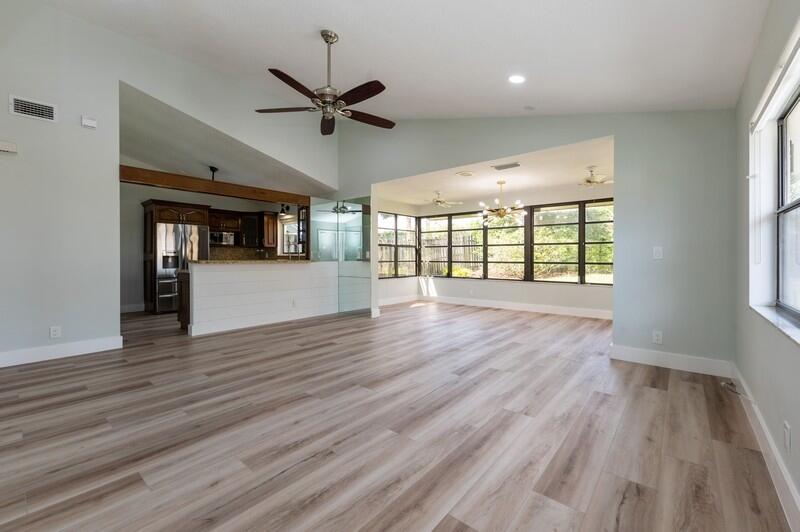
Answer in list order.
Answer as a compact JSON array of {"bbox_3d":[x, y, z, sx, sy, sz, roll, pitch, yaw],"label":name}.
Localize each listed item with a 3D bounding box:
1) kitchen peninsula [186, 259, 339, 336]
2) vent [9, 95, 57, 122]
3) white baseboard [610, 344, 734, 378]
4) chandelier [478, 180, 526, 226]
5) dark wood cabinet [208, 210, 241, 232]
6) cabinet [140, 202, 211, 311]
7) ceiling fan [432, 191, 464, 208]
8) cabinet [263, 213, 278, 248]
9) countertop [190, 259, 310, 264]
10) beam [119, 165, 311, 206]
[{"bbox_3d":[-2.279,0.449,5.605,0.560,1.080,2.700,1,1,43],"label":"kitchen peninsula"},{"bbox_3d":[-3.879,-1.658,3.294,0.025,0.185,0.340,1,1,43],"label":"vent"},{"bbox_3d":[2.606,0.936,3.053,0.900,0.155,0.020,1,1,43],"label":"white baseboard"},{"bbox_3d":[1.906,-1.165,5.884,0.860,0.840,0.860,1,1,43],"label":"chandelier"},{"bbox_3d":[-4.472,-1.114,7.894,0.340,0.500,0.750,1,1,43],"label":"dark wood cabinet"},{"bbox_3d":[-4.940,-0.191,6.963,0.760,2.300,1.040,1,1,43],"label":"cabinet"},{"bbox_3d":[0.822,-1.417,6.697,1.050,0.360,1.050,1,1,43],"label":"ceiling fan"},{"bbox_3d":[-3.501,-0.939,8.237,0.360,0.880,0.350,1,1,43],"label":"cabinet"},{"bbox_3d":[-2.463,-0.061,5.237,0.420,0.055,1.950,1,1,43],"label":"countertop"},{"bbox_3d":[-2.651,-1.187,4.931,0.130,0.190,2.680,1,1,43],"label":"beam"}]

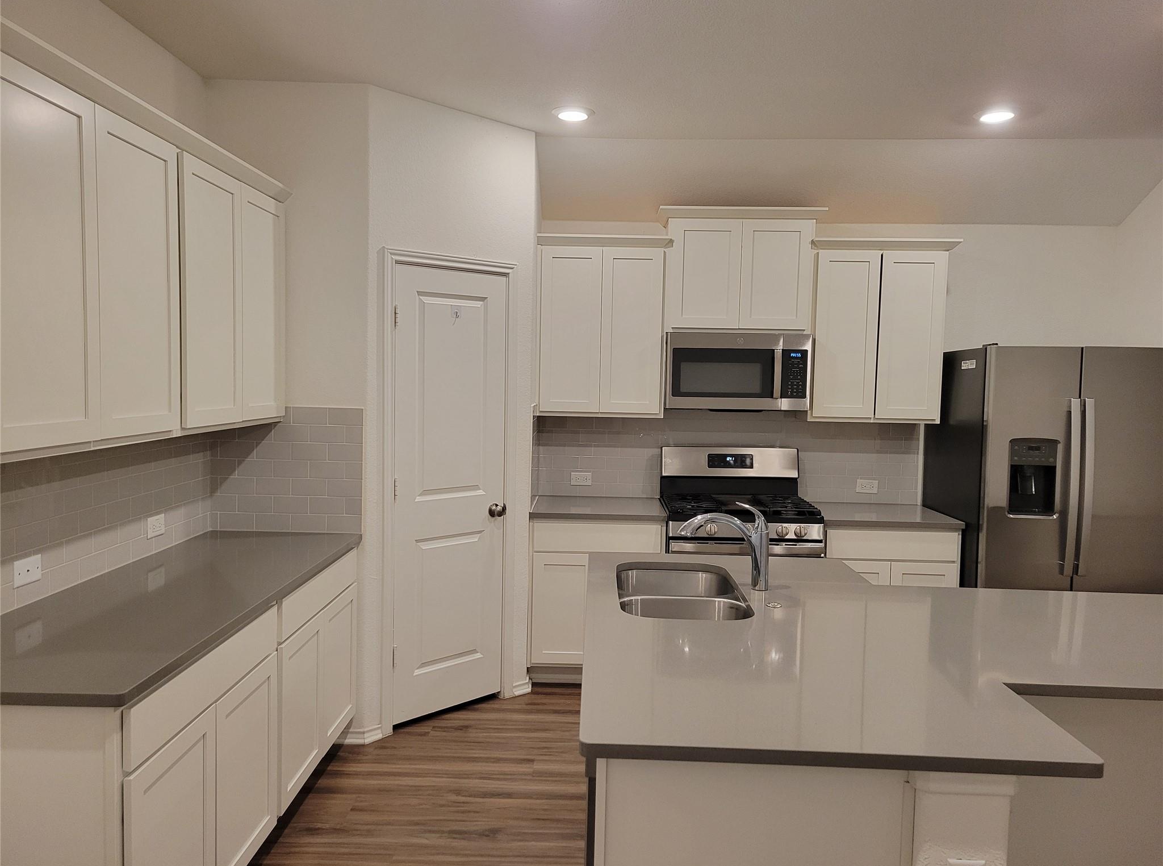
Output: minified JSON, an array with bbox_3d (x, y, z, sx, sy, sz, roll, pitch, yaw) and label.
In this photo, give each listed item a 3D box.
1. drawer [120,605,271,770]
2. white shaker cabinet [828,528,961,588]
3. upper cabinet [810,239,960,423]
[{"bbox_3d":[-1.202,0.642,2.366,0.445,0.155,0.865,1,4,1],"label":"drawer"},{"bbox_3d":[1.531,0.857,4.630,0.667,0.828,0.633,1,4,1],"label":"white shaker cabinet"},{"bbox_3d":[1.549,-0.527,4.667,0.710,0.938,0.373,1,4,1],"label":"upper cabinet"}]

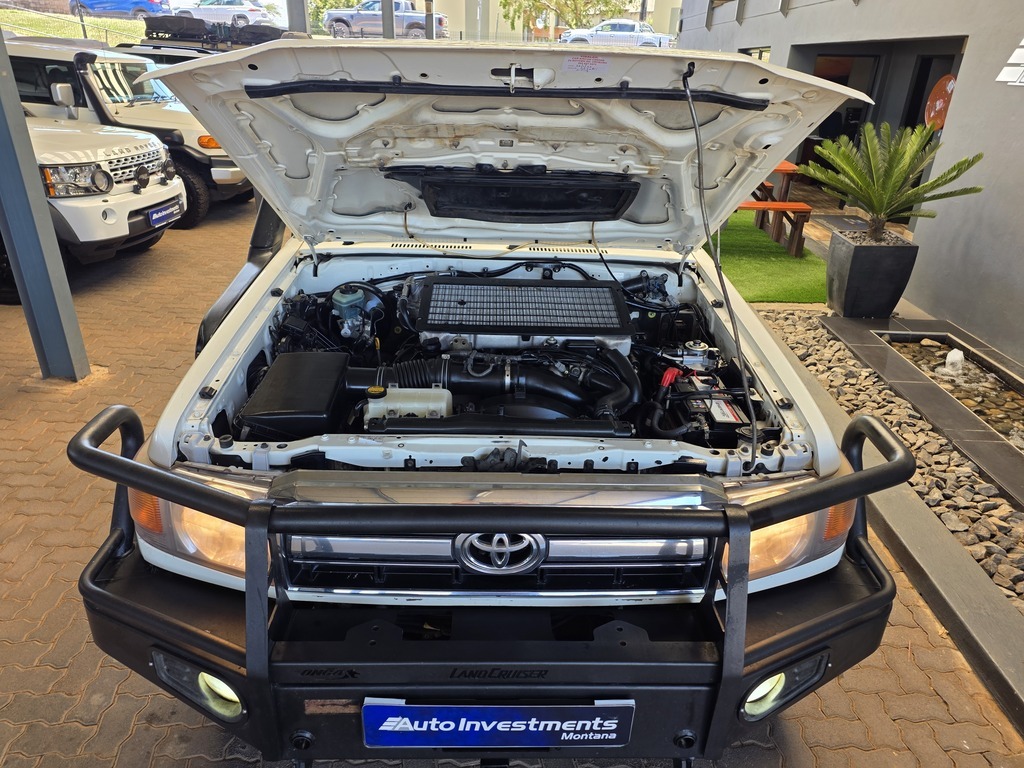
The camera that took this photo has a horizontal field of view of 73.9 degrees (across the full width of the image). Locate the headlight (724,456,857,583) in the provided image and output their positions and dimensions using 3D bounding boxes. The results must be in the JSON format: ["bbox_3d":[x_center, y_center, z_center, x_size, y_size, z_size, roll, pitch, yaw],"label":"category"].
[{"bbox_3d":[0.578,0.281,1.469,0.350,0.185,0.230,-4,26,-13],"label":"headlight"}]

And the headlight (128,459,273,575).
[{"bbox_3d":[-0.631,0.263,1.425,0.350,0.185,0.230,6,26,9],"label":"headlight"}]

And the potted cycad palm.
[{"bbox_3d":[2.651,-1.158,4.933,1.160,1.330,1.120,1,25,-2],"label":"potted cycad palm"}]

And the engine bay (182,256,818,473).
[{"bbox_3d":[-0.041,0.025,1.950,1.420,0.500,1.140,1,25,-2],"label":"engine bay"}]

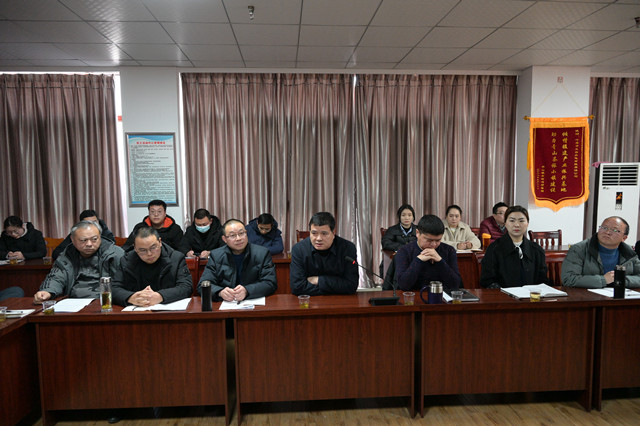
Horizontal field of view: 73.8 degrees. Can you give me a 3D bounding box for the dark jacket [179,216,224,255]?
[{"bbox_3d":[-1.309,0.383,4.838,0.520,0.660,0.500,-1,5,-6],"label":"dark jacket"}]

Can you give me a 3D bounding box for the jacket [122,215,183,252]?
[{"bbox_3d":[-1.866,0.372,4.845,0.620,0.700,0.480,-1,5,-11],"label":"jacket"}]

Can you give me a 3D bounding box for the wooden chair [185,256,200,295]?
[{"bbox_3d":[-1.180,0.847,3.335,0.430,0.920,0.500,-1,5,-5],"label":"wooden chair"}]

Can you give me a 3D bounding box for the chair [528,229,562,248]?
[{"bbox_3d":[2.657,0.685,4.821,0.420,0.920,0.500,-1,5,-5],"label":"chair"}]

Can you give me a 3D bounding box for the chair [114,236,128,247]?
[{"bbox_3d":[-2.424,0.751,4.872,0.440,0.930,0.480,-1,5,-4],"label":"chair"}]

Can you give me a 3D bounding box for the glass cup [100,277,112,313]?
[{"bbox_3d":[-1.350,0.512,2.692,0.070,0.210,0.070,-1,5,-4],"label":"glass cup"}]

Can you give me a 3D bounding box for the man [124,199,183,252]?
[{"bbox_3d":[-1.766,0.546,4.511,0.600,1.340,0.780,-1,5,-7],"label":"man"}]

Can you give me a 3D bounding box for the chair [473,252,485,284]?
[{"bbox_3d":[1.506,0.793,3.303,0.460,0.920,0.500,-1,5,-4],"label":"chair"}]

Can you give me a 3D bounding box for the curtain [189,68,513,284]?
[{"bbox_3d":[0.414,-0.368,5.275,4.100,2.625,0.150,-1,5,-4],"label":"curtain"}]

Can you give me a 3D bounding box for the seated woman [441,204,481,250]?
[{"bbox_3d":[1.637,0.532,5.097,0.490,1.260,0.700,-1,5,-3],"label":"seated woman"}]

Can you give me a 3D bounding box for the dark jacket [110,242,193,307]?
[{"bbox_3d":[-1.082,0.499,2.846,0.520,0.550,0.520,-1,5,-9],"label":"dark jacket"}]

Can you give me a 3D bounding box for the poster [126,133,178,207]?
[{"bbox_3d":[-2.036,-0.519,5.198,0.582,0.903,0.030,-1,5,-5],"label":"poster"}]

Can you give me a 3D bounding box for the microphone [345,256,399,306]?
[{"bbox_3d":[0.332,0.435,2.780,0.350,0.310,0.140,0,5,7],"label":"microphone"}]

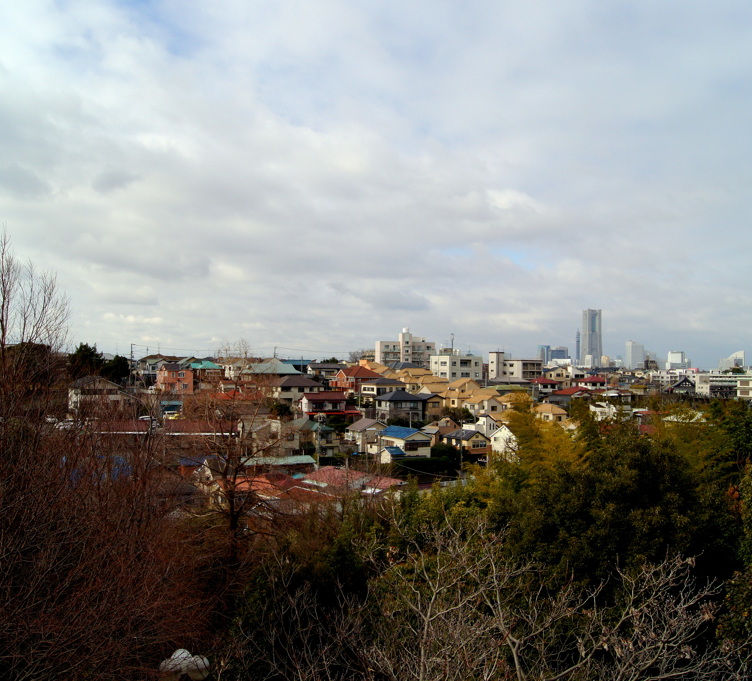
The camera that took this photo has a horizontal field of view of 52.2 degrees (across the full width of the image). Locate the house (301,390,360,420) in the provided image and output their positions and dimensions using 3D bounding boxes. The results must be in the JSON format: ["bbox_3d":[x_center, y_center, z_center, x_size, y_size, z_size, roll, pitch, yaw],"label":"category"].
[{"bbox_3d":[-11.265,16.748,189.854,14.000,8.000,8.500,1,-2,-18],"label":"house"}]

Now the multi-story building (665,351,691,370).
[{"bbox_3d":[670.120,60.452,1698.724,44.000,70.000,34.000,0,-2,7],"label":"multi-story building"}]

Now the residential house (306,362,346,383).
[{"bbox_3d":[-15.803,11.500,244.854,12.000,8.000,8.000,1,-2,-17],"label":"residential house"}]

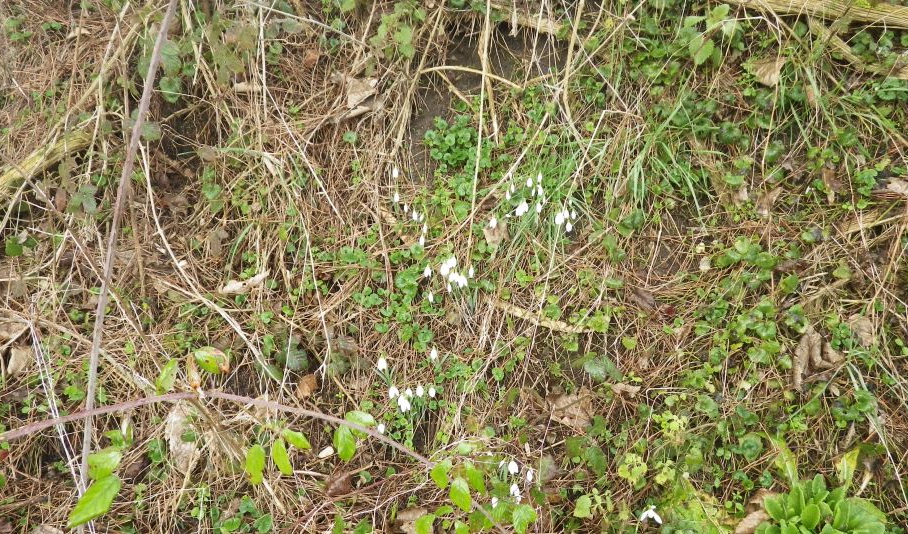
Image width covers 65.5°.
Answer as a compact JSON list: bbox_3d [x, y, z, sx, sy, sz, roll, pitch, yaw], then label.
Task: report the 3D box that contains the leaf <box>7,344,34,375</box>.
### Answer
[{"bbox_3d":[-0.758,0.162,1.234,0.043,0.020,0.052,3,62,2],"label":"leaf"}]

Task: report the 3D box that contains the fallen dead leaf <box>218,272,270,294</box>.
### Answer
[{"bbox_3d":[-0.387,0.029,1.304,0.095,0.020,0.030,-22,64,-11],"label":"fallen dead leaf"}]

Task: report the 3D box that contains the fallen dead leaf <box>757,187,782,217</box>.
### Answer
[{"bbox_3d":[0.643,-0.135,1.435,0.041,0.020,0.073,30,68,14],"label":"fallen dead leaf"}]

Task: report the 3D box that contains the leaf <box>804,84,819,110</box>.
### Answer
[{"bbox_3d":[0.789,-0.377,1.551,0.029,0.015,0.064,-11,65,-5],"label":"leaf"}]

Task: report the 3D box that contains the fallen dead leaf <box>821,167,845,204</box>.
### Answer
[{"bbox_3d":[0.756,-0.162,1.404,0.040,0.020,0.090,5,62,3],"label":"fallen dead leaf"}]

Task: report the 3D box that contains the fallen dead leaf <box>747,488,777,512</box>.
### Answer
[{"bbox_3d":[0.491,0.371,1.122,0.053,0.022,0.037,-8,63,-4],"label":"fallen dead leaf"}]

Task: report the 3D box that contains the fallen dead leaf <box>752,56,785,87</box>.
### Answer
[{"bbox_3d":[0.689,-0.428,1.544,0.069,0.020,0.066,25,65,13],"label":"fallen dead leaf"}]

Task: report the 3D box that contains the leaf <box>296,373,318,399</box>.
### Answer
[{"bbox_3d":[-0.267,0.212,1.272,0.034,0.015,0.053,28,68,12],"label":"leaf"}]

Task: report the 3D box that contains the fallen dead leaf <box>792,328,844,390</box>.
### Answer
[{"bbox_3d":[0.635,0.161,1.226,0.085,0.035,0.114,12,63,6],"label":"fallen dead leaf"}]

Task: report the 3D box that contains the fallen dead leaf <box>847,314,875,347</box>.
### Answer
[{"bbox_3d":[0.764,0.116,1.316,0.047,0.020,0.067,-9,65,-4],"label":"fallen dead leaf"}]

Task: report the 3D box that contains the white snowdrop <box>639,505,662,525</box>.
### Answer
[{"bbox_3d":[0.316,0.397,1.132,0.035,0.030,0.030,0,23,0],"label":"white snowdrop"}]

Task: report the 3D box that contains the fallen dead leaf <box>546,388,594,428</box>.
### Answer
[{"bbox_3d":[0.206,0.248,1.250,0.086,0.025,0.079,0,65,0],"label":"fallen dead leaf"}]

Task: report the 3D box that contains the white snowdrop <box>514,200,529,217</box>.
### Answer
[{"bbox_3d":[0.133,-0.115,1.386,0.031,0.030,0.027,0,23,0],"label":"white snowdrop"}]

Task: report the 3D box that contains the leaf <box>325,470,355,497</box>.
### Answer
[{"bbox_3d":[-0.196,0.366,1.197,0.039,0.020,0.053,37,70,16],"label":"leaf"}]

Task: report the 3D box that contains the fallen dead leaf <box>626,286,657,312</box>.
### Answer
[{"bbox_3d":[0.343,0.059,1.289,0.059,0.018,0.035,40,69,19],"label":"fallen dead leaf"}]

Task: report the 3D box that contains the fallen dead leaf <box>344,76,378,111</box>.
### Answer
[{"bbox_3d":[-0.207,-0.389,1.553,0.073,0.025,0.084,0,65,0],"label":"fallen dead leaf"}]

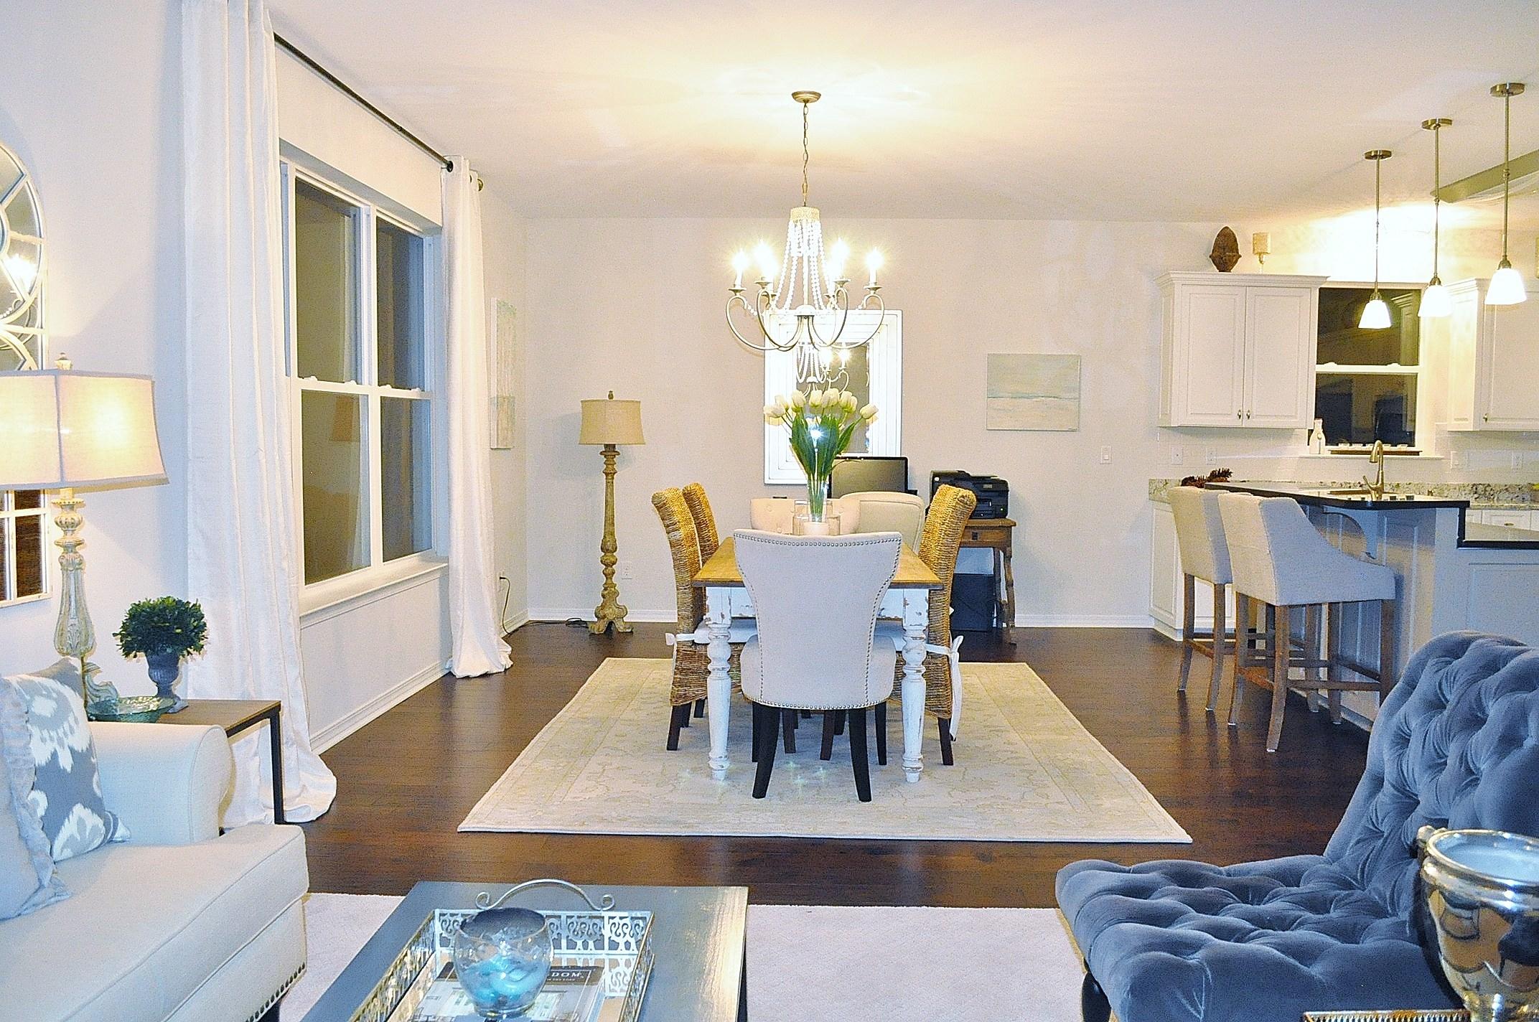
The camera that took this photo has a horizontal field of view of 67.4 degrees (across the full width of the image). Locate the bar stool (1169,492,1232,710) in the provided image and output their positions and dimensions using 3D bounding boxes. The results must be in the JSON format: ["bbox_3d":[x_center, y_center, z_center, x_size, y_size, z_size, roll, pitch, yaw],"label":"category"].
[{"bbox_3d":[2.358,0.424,5.754,0.570,1.060,0.520,1,4,2],"label":"bar stool"}]

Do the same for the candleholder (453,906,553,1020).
[{"bbox_3d":[-0.381,0.652,1.654,0.145,0.120,0.145,0,4,0],"label":"candleholder"}]

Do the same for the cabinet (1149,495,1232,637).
[{"bbox_3d":[2.803,0.390,7.576,0.400,0.880,0.610,0,4,2],"label":"cabinet"}]

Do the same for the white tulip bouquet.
[{"bbox_3d":[0.226,-0.200,5.113,0.500,0.690,0.450,0,4,2],"label":"white tulip bouquet"}]

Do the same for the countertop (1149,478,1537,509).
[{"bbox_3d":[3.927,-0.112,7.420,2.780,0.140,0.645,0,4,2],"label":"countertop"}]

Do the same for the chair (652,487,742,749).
[{"bbox_3d":[-0.171,0.437,4.905,0.610,1.070,0.470,0,4,2],"label":"chair"}]

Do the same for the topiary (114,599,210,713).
[{"bbox_3d":[-1.588,0.370,3.011,0.235,0.290,0.235,1,4,2],"label":"topiary"}]

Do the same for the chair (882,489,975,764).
[{"bbox_3d":[0.517,0.447,4.813,0.610,1.090,0.480,1,4,2],"label":"chair"}]

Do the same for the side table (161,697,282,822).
[{"bbox_3d":[-1.583,0.811,2.898,0.510,0.575,0.490,1,4,2],"label":"side table"}]

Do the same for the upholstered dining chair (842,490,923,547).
[{"bbox_3d":[0.709,0.369,7.067,0.510,0.980,0.600,2,4,20],"label":"upholstered dining chair"}]

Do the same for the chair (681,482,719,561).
[{"bbox_3d":[-0.094,0.411,5.483,0.610,1.070,0.460,0,4,2],"label":"chair"}]

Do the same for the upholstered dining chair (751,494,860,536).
[{"bbox_3d":[0.187,0.423,6.067,0.590,0.975,0.620,0,4,2],"label":"upholstered dining chair"}]

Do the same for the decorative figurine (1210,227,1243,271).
[{"bbox_3d":[2.924,-1.682,7.416,0.212,0.295,0.120,0,4,2],"label":"decorative figurine"}]

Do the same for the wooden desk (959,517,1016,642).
[{"bbox_3d":[1.280,0.431,7.521,0.550,0.765,0.570,0,4,2],"label":"wooden desk"}]

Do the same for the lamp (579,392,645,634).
[{"bbox_3d":[-1.049,0.010,7.673,0.440,1.590,0.440,1,4,2],"label":"lamp"}]

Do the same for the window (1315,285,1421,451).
[{"bbox_3d":[4.017,-0.963,7.789,0.800,1.130,0.090,0,4,2],"label":"window"}]

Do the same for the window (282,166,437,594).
[{"bbox_3d":[-1.830,-0.556,5.372,0.100,1.720,1.800,0,4,2],"label":"window"}]

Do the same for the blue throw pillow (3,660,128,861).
[{"bbox_3d":[-1.429,0.490,2.269,0.170,0.400,0.420,-15,-1,16],"label":"blue throw pillow"}]

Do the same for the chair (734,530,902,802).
[{"bbox_3d":[0.182,0.533,4.365,0.590,0.975,0.620,0,4,2],"label":"chair"}]

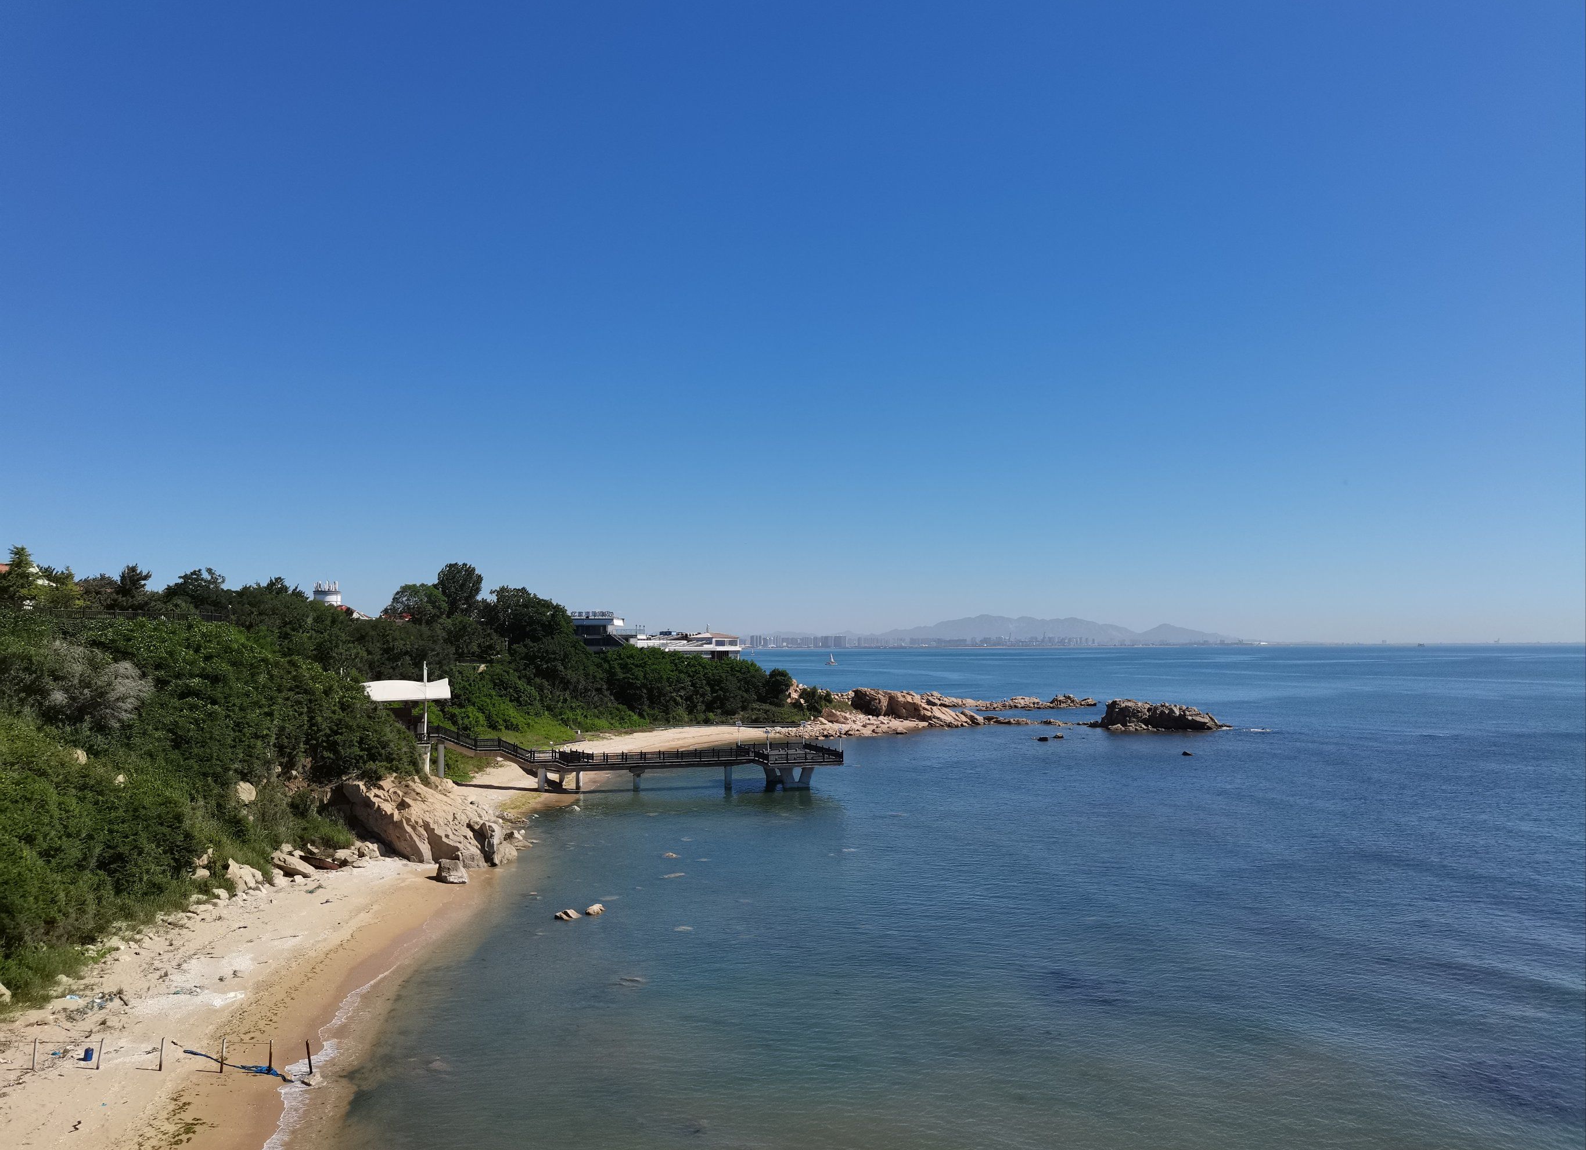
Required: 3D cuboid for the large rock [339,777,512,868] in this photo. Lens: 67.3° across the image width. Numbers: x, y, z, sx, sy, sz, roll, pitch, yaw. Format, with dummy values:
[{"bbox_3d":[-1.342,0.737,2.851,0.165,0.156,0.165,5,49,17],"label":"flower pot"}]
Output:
[{"bbox_3d":[-31.279,21.079,102.464,15.000,6.300,13.500,0,-3,0],"label":"large rock"}]

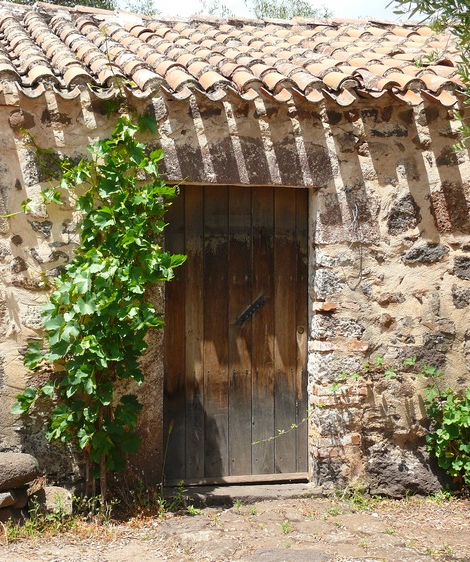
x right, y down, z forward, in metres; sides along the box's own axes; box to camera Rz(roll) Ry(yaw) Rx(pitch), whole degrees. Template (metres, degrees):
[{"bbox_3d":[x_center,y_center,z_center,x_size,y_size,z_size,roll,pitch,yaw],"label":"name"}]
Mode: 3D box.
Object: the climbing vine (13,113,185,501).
[{"bbox_3d":[-0.813,0.142,7.200,0.958,2.200,0.400,0,1,-16],"label":"climbing vine"}]

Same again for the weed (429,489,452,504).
[{"bbox_3d":[1.270,1.332,7.500,0.140,0.085,0.120,0,1,-16],"label":"weed"}]

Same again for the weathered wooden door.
[{"bbox_3d":[0.014,0.338,7.800,0.968,1.894,0.060,0,1,-16],"label":"weathered wooden door"}]

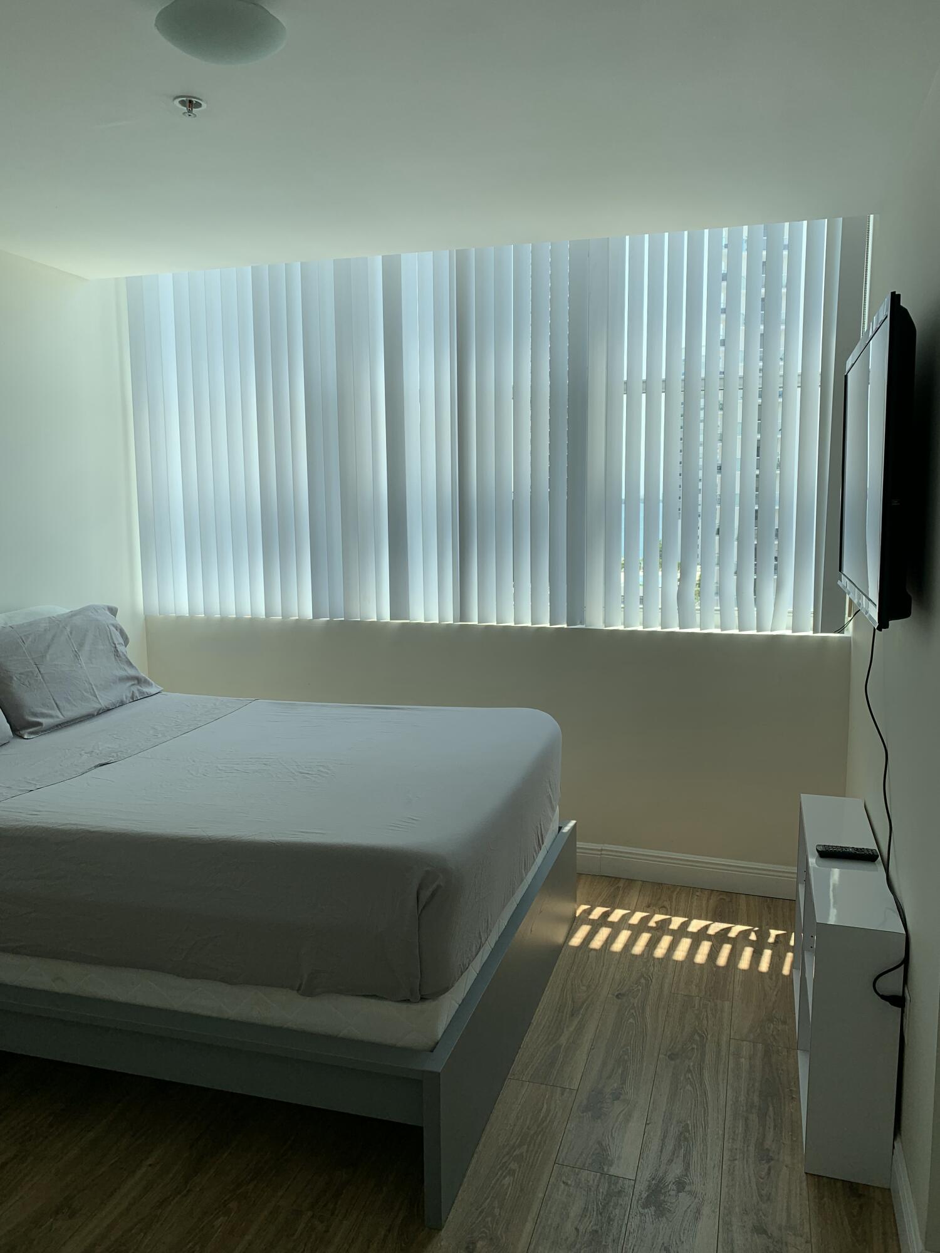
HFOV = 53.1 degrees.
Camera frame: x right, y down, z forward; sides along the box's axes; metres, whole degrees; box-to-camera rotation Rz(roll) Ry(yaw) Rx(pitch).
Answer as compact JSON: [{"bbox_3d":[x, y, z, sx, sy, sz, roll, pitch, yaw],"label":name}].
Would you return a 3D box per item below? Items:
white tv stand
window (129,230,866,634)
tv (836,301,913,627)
[{"bbox_3d":[1.014,0.916,2.591,0.187,0.625,0.940,2,9,17],"label":"white tv stand"},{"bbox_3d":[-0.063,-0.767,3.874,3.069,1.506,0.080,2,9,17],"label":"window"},{"bbox_3d":[0.918,-0.354,2.126,0.075,0.595,0.960,1,8,17],"label":"tv"}]

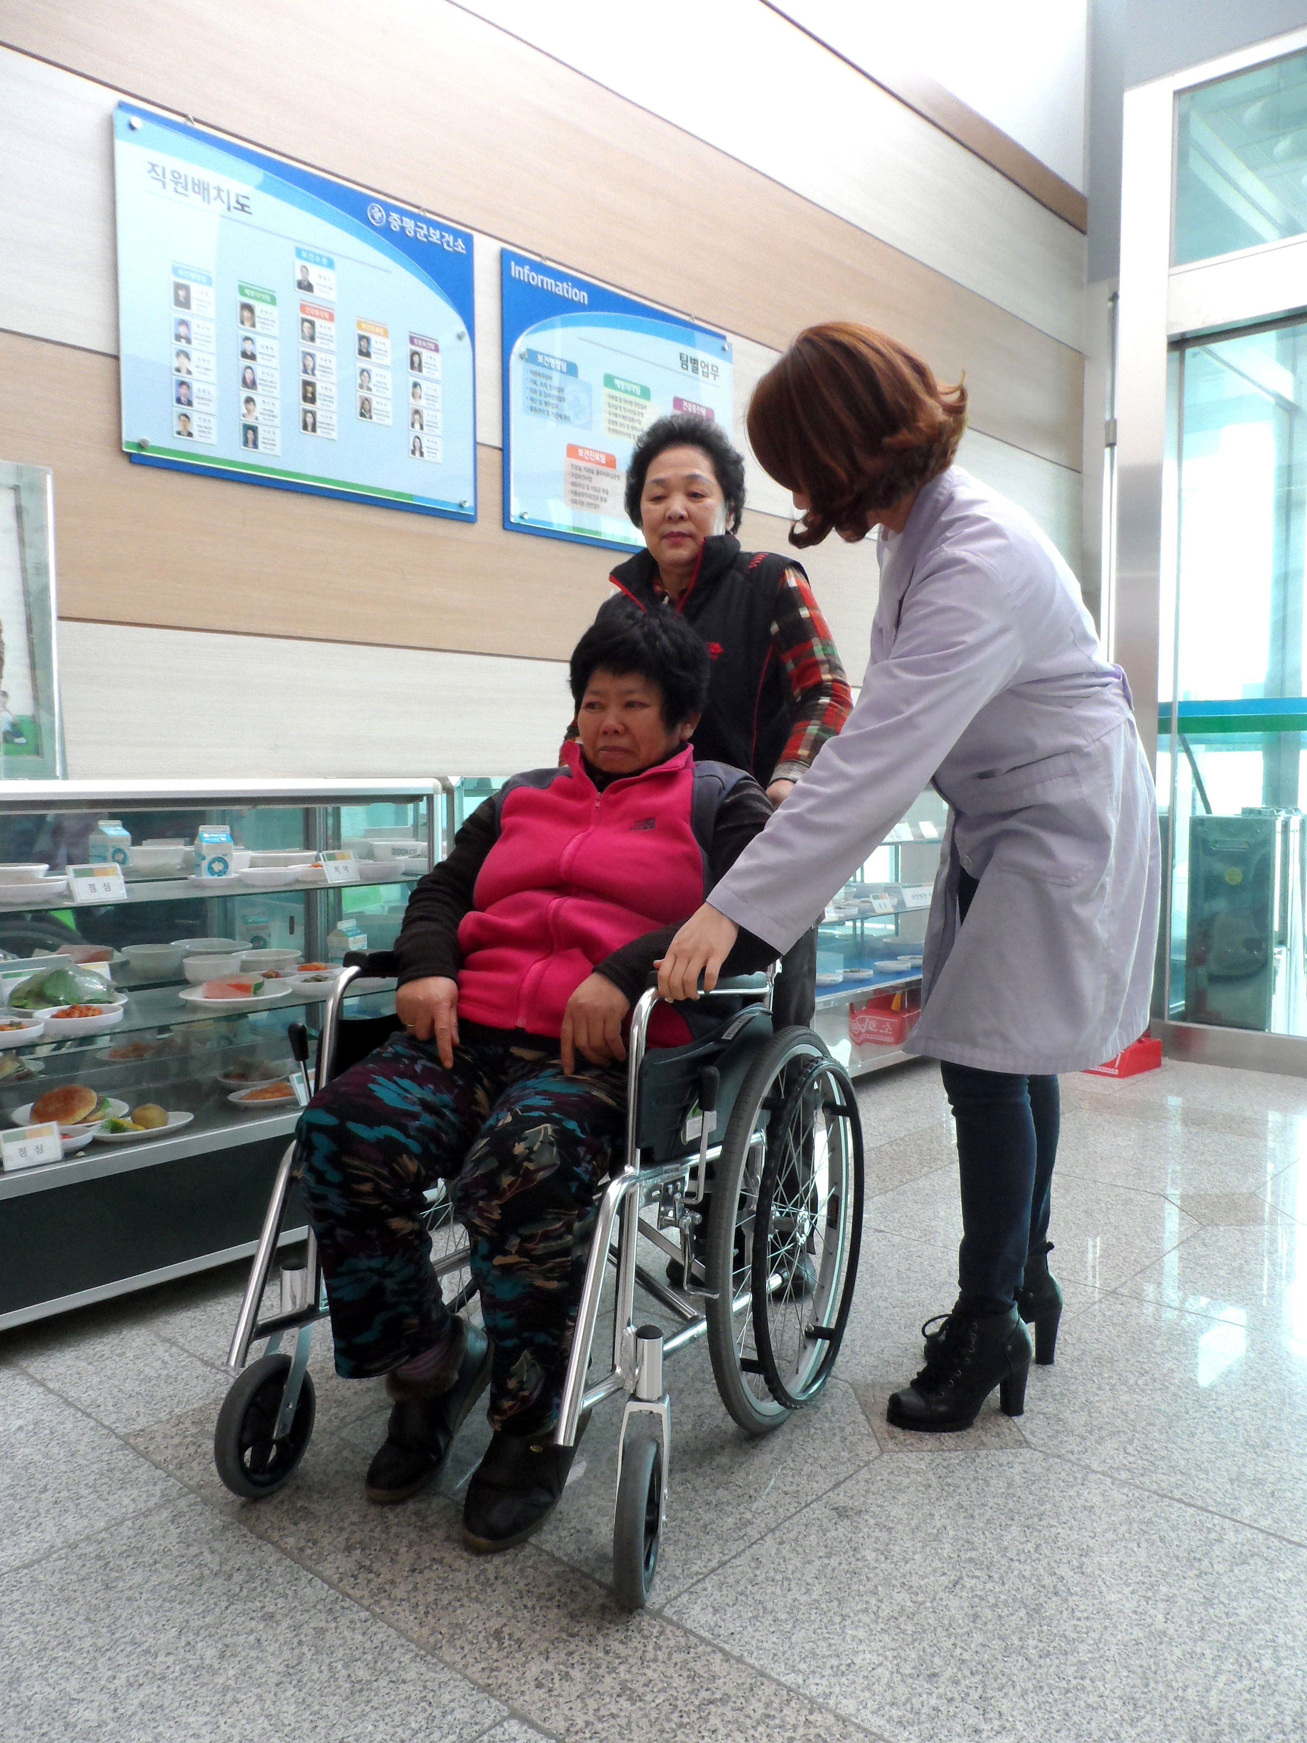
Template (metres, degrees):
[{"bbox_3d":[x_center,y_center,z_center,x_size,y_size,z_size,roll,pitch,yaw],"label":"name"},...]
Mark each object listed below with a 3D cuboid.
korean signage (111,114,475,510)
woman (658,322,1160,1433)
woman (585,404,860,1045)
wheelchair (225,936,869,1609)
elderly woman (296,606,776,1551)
[{"bbox_3d":[-0.865,-1.371,3.105,0.040,0.790,1.000,4,6,44],"label":"korean signage"},{"bbox_3d":[0.401,-0.005,1.820,0.780,1.635,0.510,-2,4,-15],"label":"woman"},{"bbox_3d":[0.121,-0.012,2.175,0.520,1.600,0.460,1,5,22],"label":"woman"},{"bbox_3d":[-0.120,0.363,1.811,0.660,0.910,0.860,1,5,25],"label":"wheelchair"},{"bbox_3d":[-0.124,0.215,1.713,0.540,1.220,0.620,1,5,25],"label":"elderly woman"}]

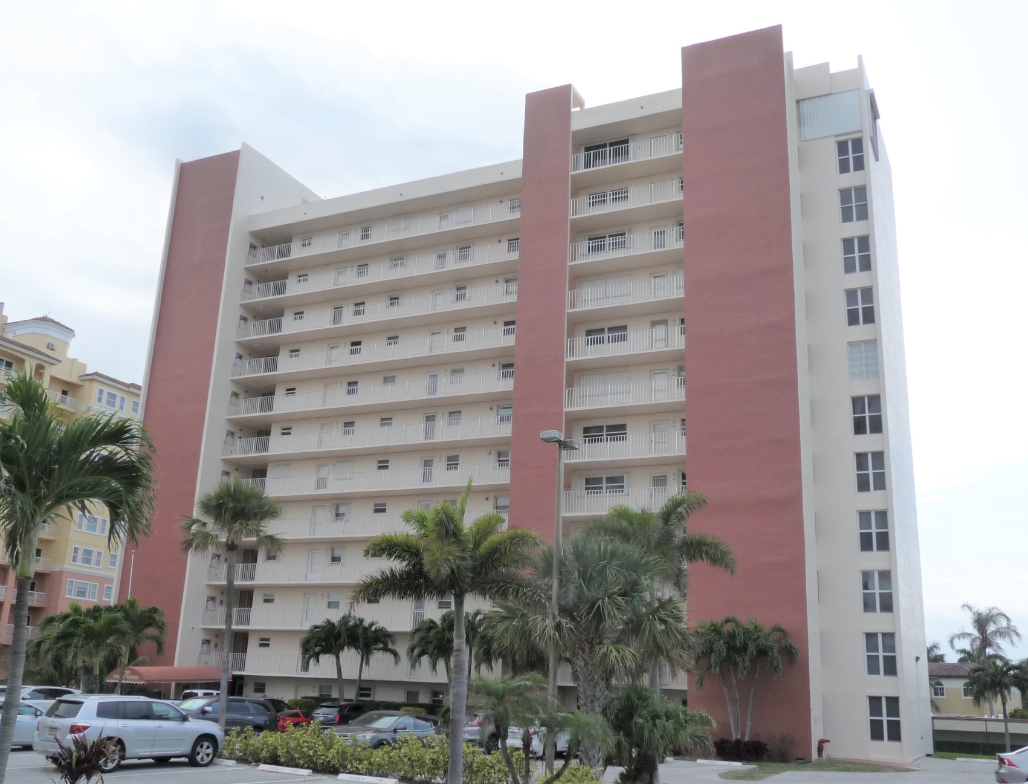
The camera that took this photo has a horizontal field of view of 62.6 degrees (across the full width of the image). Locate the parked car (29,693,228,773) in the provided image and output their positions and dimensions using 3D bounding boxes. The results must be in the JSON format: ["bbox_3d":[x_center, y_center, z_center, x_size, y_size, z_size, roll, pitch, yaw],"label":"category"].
[{"bbox_3d":[-9.850,8.860,22.250,1.880,1.730,4.600,-8,-19,32],"label":"parked car"}]

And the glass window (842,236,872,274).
[{"bbox_3d":[16.884,-6.746,41.574,1.280,1.780,0.120,-4,-15,23],"label":"glass window"}]

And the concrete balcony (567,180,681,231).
[{"bbox_3d":[6.148,-9.674,44.178,6.032,1.110,1.700,-5,-18,22],"label":"concrete balcony"}]

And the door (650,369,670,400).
[{"bbox_3d":[7.460,-0.156,43.282,1.000,2.000,0.100,-6,-18,25],"label":"door"}]

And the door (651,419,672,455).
[{"bbox_3d":[7.427,2.427,42.624,1.050,2.000,0.100,-6,-18,25],"label":"door"}]

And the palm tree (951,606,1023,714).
[{"bbox_3d":[44.006,26.042,78.629,6.380,12.234,6.380,-6,-18,25],"label":"palm tree"}]

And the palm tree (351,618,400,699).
[{"bbox_3d":[-7.582,14.472,44.929,2.400,4.700,2.400,2,-14,1],"label":"palm tree"}]

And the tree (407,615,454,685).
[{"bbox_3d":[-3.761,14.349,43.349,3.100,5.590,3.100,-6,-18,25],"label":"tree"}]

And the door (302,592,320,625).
[{"bbox_3d":[-12.693,13.876,53.320,1.133,2.163,0.124,-4,-17,22],"label":"door"}]

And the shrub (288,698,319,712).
[{"bbox_3d":[-11.651,17.525,46.545,1.660,1.277,1.463,6,-16,-12],"label":"shrub"}]

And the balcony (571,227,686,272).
[{"bbox_3d":[6.835,-8.235,49.789,7.210,1.391,1.802,-4,-17,22],"label":"balcony"}]

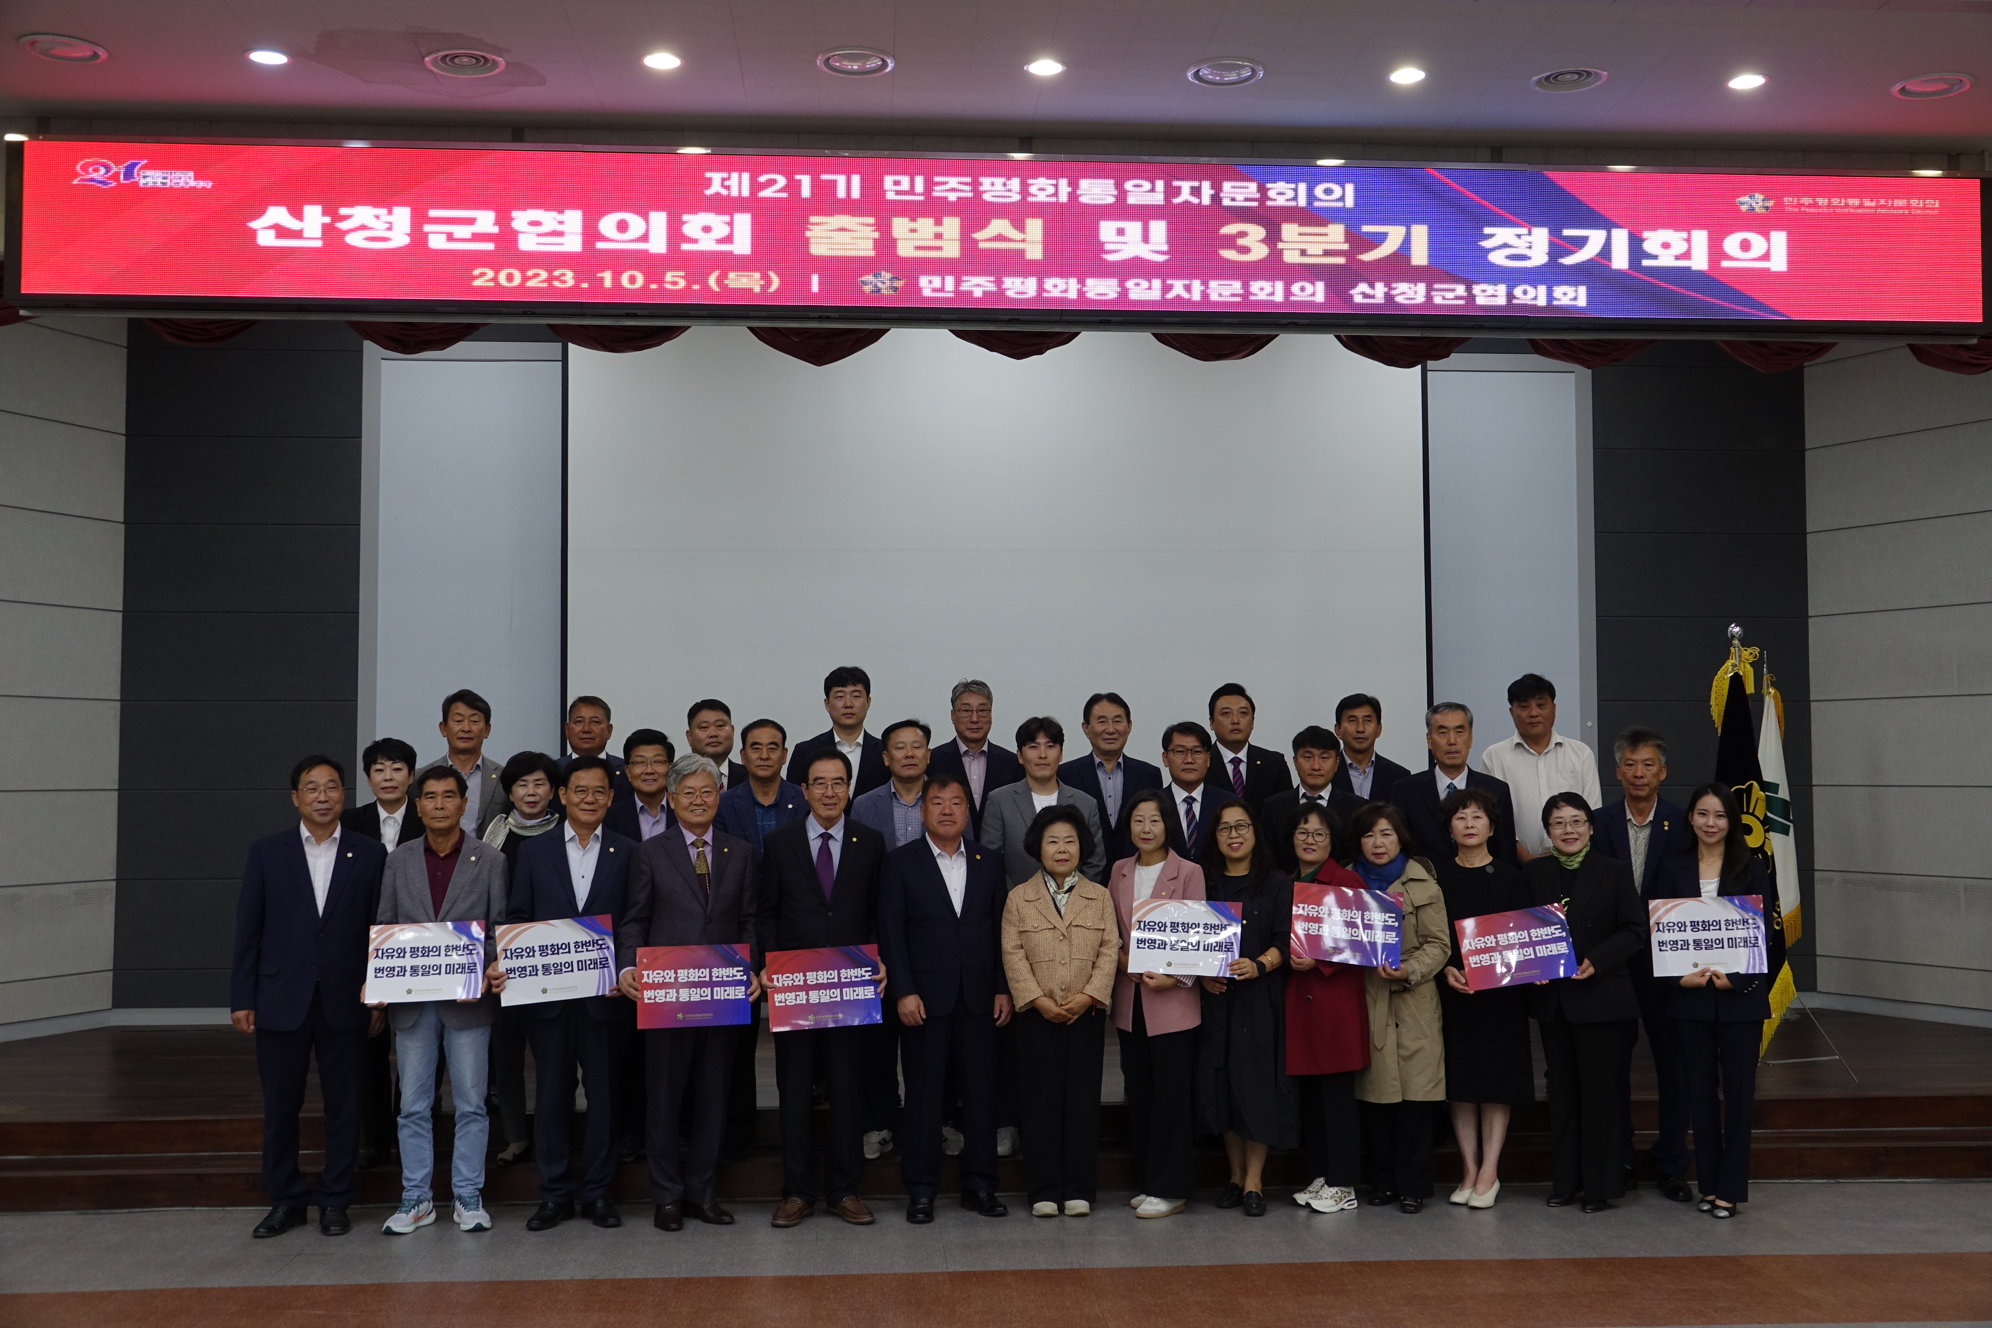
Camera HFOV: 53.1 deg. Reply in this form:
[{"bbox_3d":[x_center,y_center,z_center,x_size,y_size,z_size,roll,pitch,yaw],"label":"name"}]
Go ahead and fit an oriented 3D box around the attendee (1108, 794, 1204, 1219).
[{"bbox_3d":[0.604,1.277,7.530,0.410,1.592,0.360,-1,-3,13],"label":"attendee"}]

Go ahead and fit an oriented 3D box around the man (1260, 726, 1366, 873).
[{"bbox_3d":[1.295,1.107,8.103,0.480,1.707,0.320,0,-3,6],"label":"man"}]

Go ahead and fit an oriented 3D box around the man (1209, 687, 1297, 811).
[{"bbox_3d":[1.039,0.967,8.490,0.520,1.767,0.330,0,-3,3],"label":"man"}]

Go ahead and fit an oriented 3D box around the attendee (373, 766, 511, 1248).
[{"bbox_3d":[-2.073,1.230,7.444,0.500,1.701,0.380,0,-3,-11],"label":"attendee"}]

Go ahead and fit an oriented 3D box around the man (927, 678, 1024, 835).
[{"bbox_3d":[-0.082,0.958,8.440,0.520,1.782,0.330,0,-3,-2],"label":"man"}]

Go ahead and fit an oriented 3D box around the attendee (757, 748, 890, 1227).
[{"bbox_3d":[-0.658,1.202,7.550,0.490,1.765,0.380,0,-3,-5],"label":"attendee"}]

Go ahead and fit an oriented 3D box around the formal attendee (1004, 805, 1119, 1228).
[{"bbox_3d":[0.255,1.310,7.624,0.450,1.538,0.320,0,-3,-2],"label":"formal attendee"}]

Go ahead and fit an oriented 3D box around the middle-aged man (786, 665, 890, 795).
[{"bbox_3d":[-0.667,0.923,8.372,0.510,1.823,0.310,0,-3,0],"label":"middle-aged man"}]

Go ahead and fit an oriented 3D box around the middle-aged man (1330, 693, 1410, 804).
[{"bbox_3d":[1.550,0.990,8.530,0.510,1.724,0.330,0,-3,6],"label":"middle-aged man"}]

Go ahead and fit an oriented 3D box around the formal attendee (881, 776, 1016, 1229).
[{"bbox_3d":[-0.188,1.253,7.620,0.500,1.669,0.340,0,-3,-6],"label":"formal attendee"}]

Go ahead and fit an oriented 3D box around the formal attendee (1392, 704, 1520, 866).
[{"bbox_3d":[1.885,1.062,8.192,0.520,1.804,0.330,-1,-3,9],"label":"formal attendee"}]

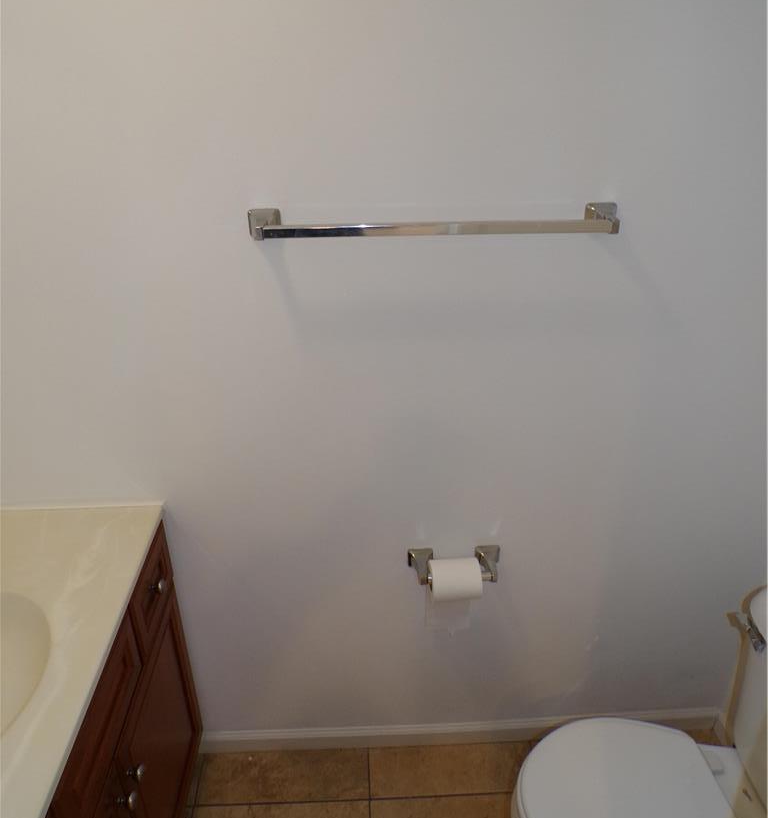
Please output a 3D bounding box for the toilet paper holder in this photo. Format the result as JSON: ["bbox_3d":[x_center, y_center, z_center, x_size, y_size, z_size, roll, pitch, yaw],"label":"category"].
[{"bbox_3d":[0.166,0.364,1.631,0.214,0.053,0.078,-2,28,-2],"label":"toilet paper holder"}]

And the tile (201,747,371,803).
[{"bbox_3d":[-0.262,0.971,1.871,0.450,0.010,0.152,-2,28,-2],"label":"tile"}]

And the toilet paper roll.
[{"bbox_3d":[0.166,0.387,1.612,0.107,0.090,0.090,-2,28,-2],"label":"toilet paper roll"}]

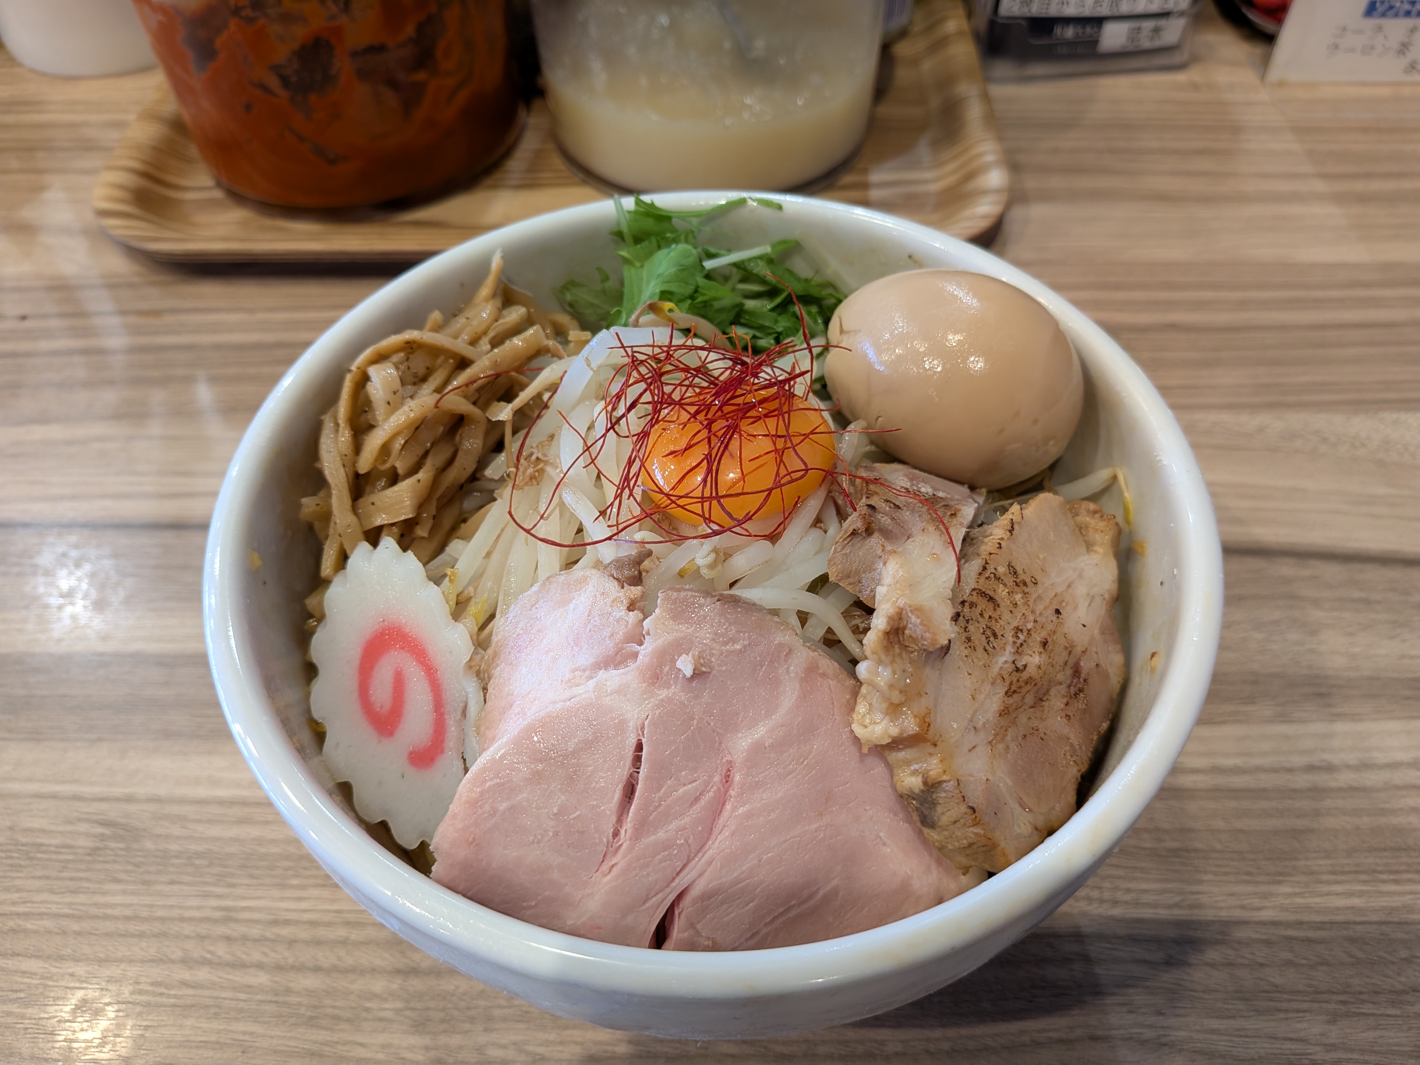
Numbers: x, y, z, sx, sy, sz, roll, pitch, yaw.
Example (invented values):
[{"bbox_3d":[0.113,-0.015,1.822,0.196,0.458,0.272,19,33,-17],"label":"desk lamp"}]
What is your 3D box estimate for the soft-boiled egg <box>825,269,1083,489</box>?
[{"bbox_3d":[0.053,-0.034,0.217,0.057,0.044,0.044,29,57,13],"label":"soft-boiled egg"}]

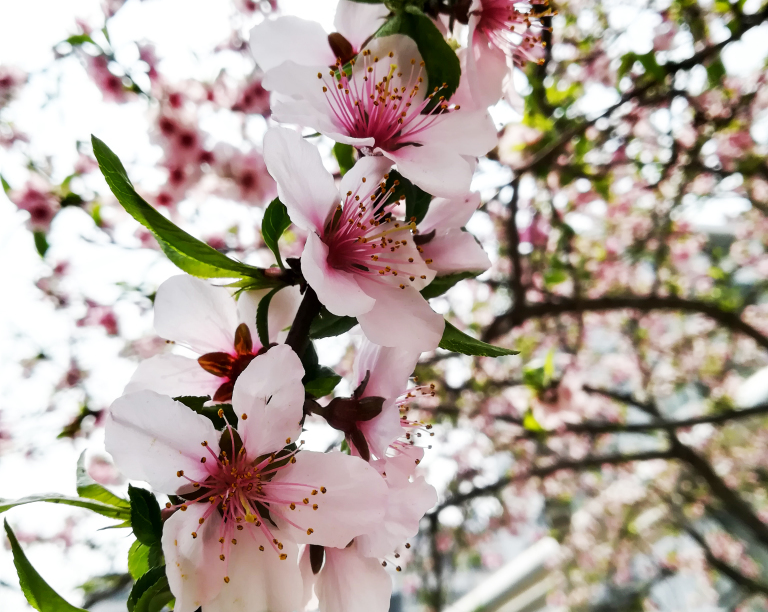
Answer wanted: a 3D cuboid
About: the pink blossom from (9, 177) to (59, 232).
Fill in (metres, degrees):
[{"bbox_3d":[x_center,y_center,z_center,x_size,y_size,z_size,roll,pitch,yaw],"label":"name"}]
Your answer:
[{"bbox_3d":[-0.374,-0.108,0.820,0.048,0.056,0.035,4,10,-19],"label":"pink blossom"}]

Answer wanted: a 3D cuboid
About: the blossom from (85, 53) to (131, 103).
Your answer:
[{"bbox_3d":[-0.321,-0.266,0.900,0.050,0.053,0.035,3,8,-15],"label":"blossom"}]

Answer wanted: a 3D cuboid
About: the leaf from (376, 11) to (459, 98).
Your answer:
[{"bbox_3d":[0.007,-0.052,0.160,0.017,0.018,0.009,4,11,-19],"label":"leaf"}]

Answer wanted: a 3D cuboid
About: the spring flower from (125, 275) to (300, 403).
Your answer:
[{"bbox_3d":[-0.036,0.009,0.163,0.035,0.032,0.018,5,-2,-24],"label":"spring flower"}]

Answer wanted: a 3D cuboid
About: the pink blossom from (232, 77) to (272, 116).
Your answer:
[{"bbox_3d":[-0.136,-0.217,0.800,0.042,0.042,0.025,0,6,0],"label":"pink blossom"}]

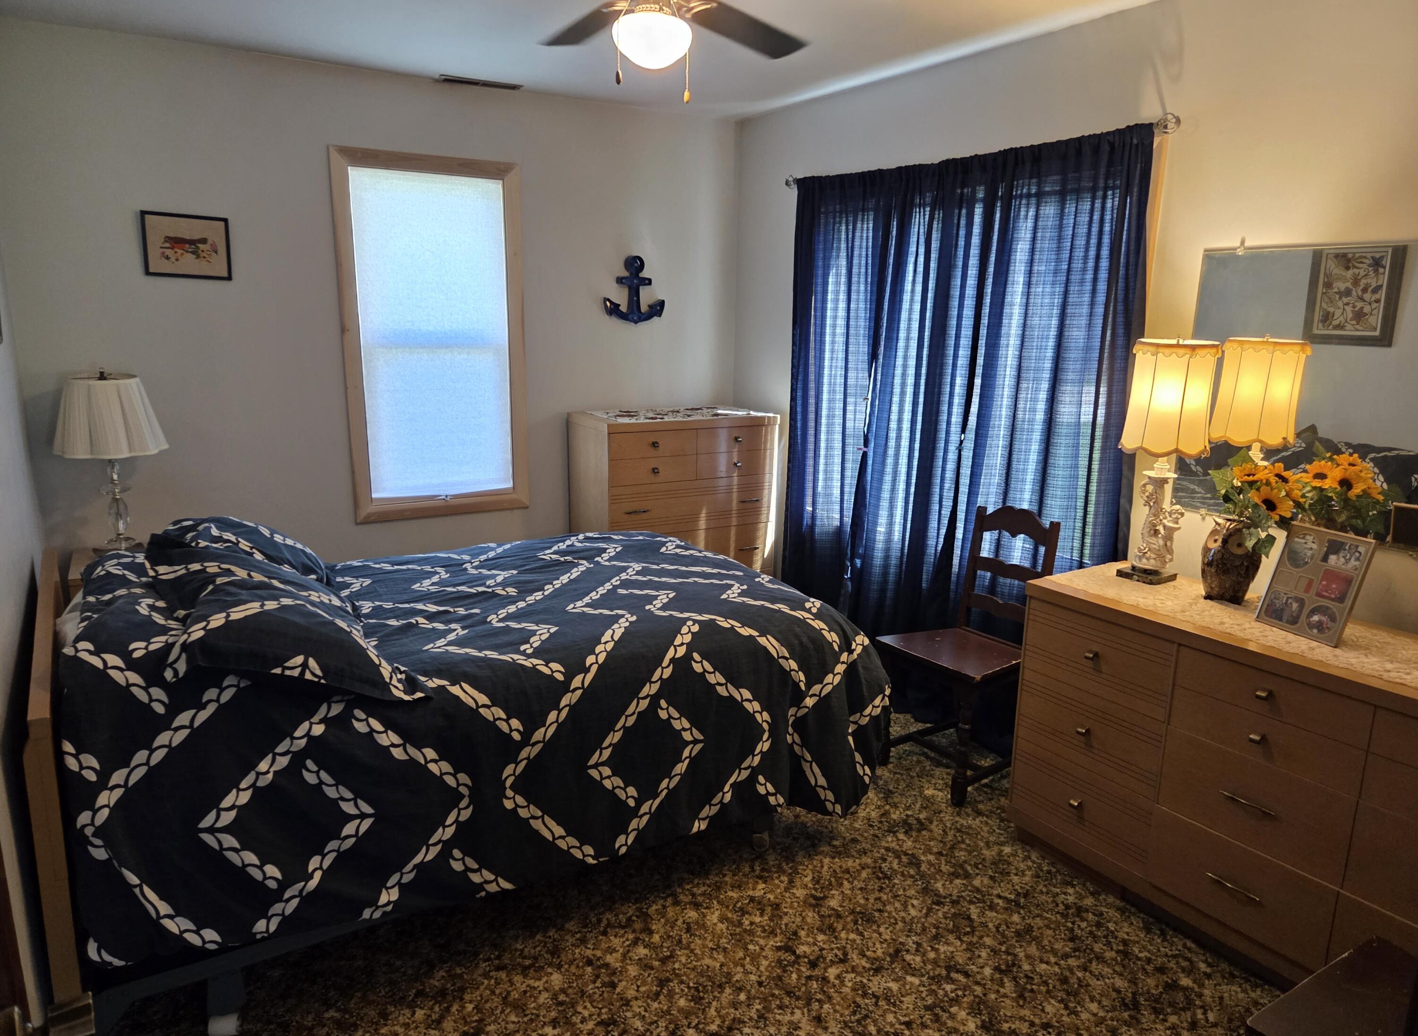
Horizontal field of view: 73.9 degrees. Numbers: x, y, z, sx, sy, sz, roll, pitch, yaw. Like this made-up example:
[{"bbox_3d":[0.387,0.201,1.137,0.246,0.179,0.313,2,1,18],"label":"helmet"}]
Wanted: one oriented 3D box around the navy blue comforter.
[{"bbox_3d":[-0.707,0.457,2.902,1.988,0.700,1.510,-7,15,-31],"label":"navy blue comforter"}]

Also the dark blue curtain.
[{"bbox_3d":[0.819,-0.253,3.598,0.120,2.127,1.622,-8,15,-34],"label":"dark blue curtain"}]

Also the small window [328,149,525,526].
[{"bbox_3d":[-1.151,-0.744,3.995,0.767,1.495,0.080,-7,15,-31],"label":"small window"}]

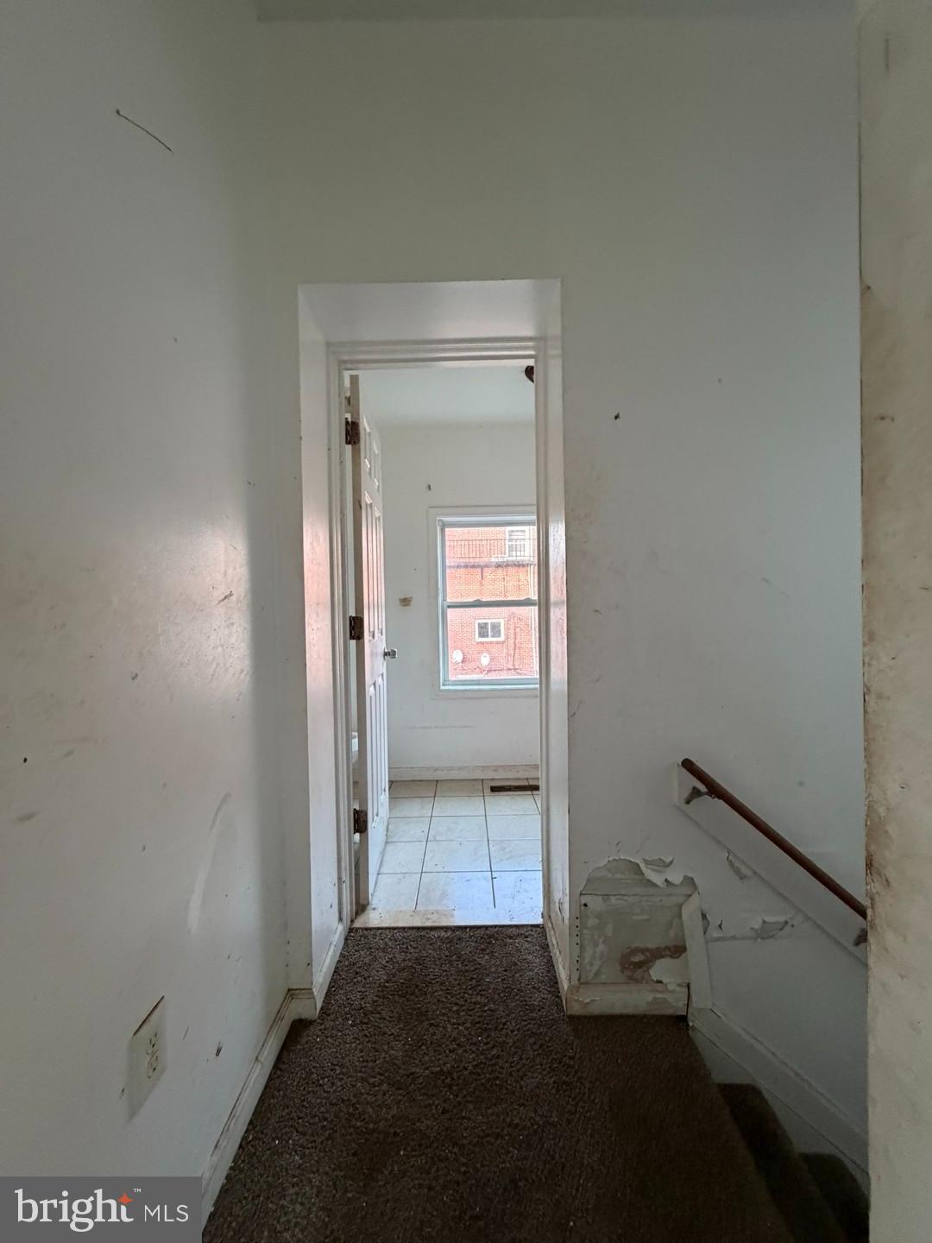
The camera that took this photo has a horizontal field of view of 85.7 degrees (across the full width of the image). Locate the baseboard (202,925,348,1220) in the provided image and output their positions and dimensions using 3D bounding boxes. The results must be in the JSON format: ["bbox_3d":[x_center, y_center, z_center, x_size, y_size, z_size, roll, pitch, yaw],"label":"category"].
[{"bbox_3d":[-0.456,1.070,1.357,0.082,0.083,0.910,-1,0,0],"label":"baseboard"}]

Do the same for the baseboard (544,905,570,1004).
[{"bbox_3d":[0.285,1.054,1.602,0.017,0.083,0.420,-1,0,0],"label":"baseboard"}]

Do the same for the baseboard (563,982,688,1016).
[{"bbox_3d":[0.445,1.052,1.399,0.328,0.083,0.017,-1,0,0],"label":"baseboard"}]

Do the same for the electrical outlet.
[{"bbox_3d":[-0.498,0.683,0.794,0.010,0.121,0.083,-1,0,0],"label":"electrical outlet"}]

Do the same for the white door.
[{"bbox_3d":[-0.428,0.073,2.291,0.037,2.030,0.710,-1,0,-3],"label":"white door"}]

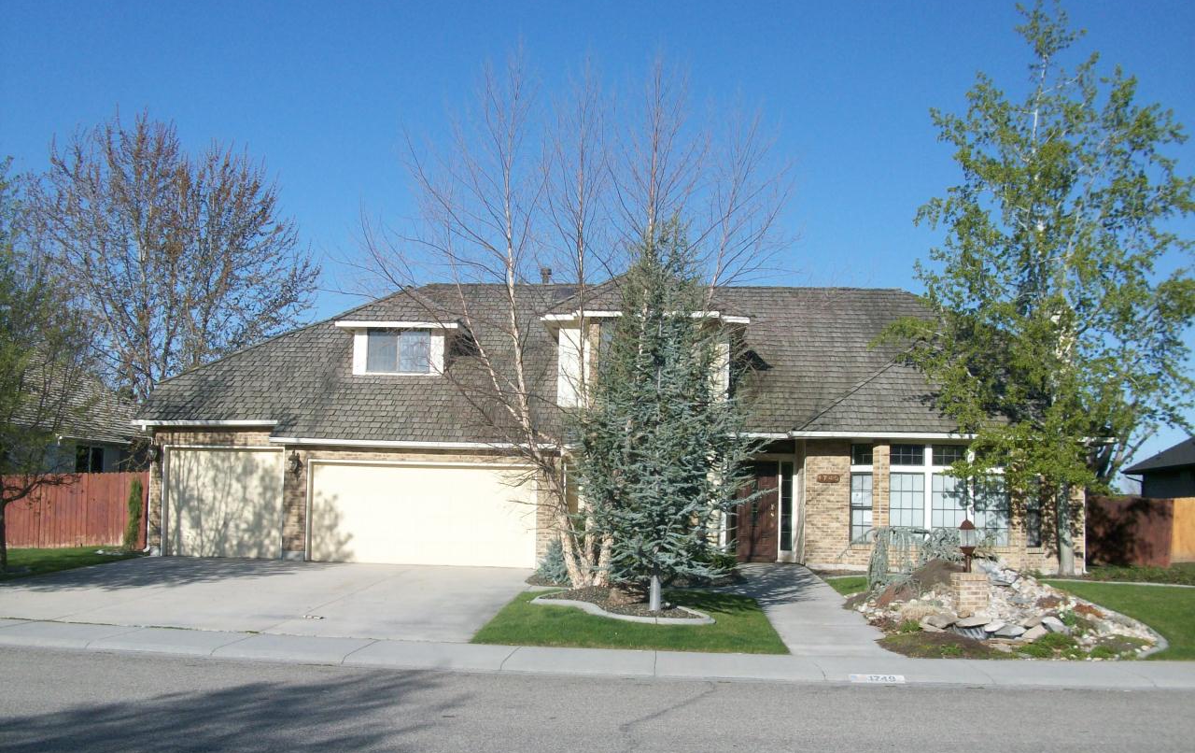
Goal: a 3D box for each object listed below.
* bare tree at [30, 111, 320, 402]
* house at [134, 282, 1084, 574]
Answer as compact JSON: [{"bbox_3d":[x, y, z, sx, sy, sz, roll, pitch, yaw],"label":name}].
[{"bbox_3d":[-15.313,-2.213,42.373,10.300,15.003,9.800,1,-6,0],"label":"bare tree"},{"bbox_3d":[0.643,1.068,30.971,21.300,7.300,12.900,1,-6,4],"label":"house"}]

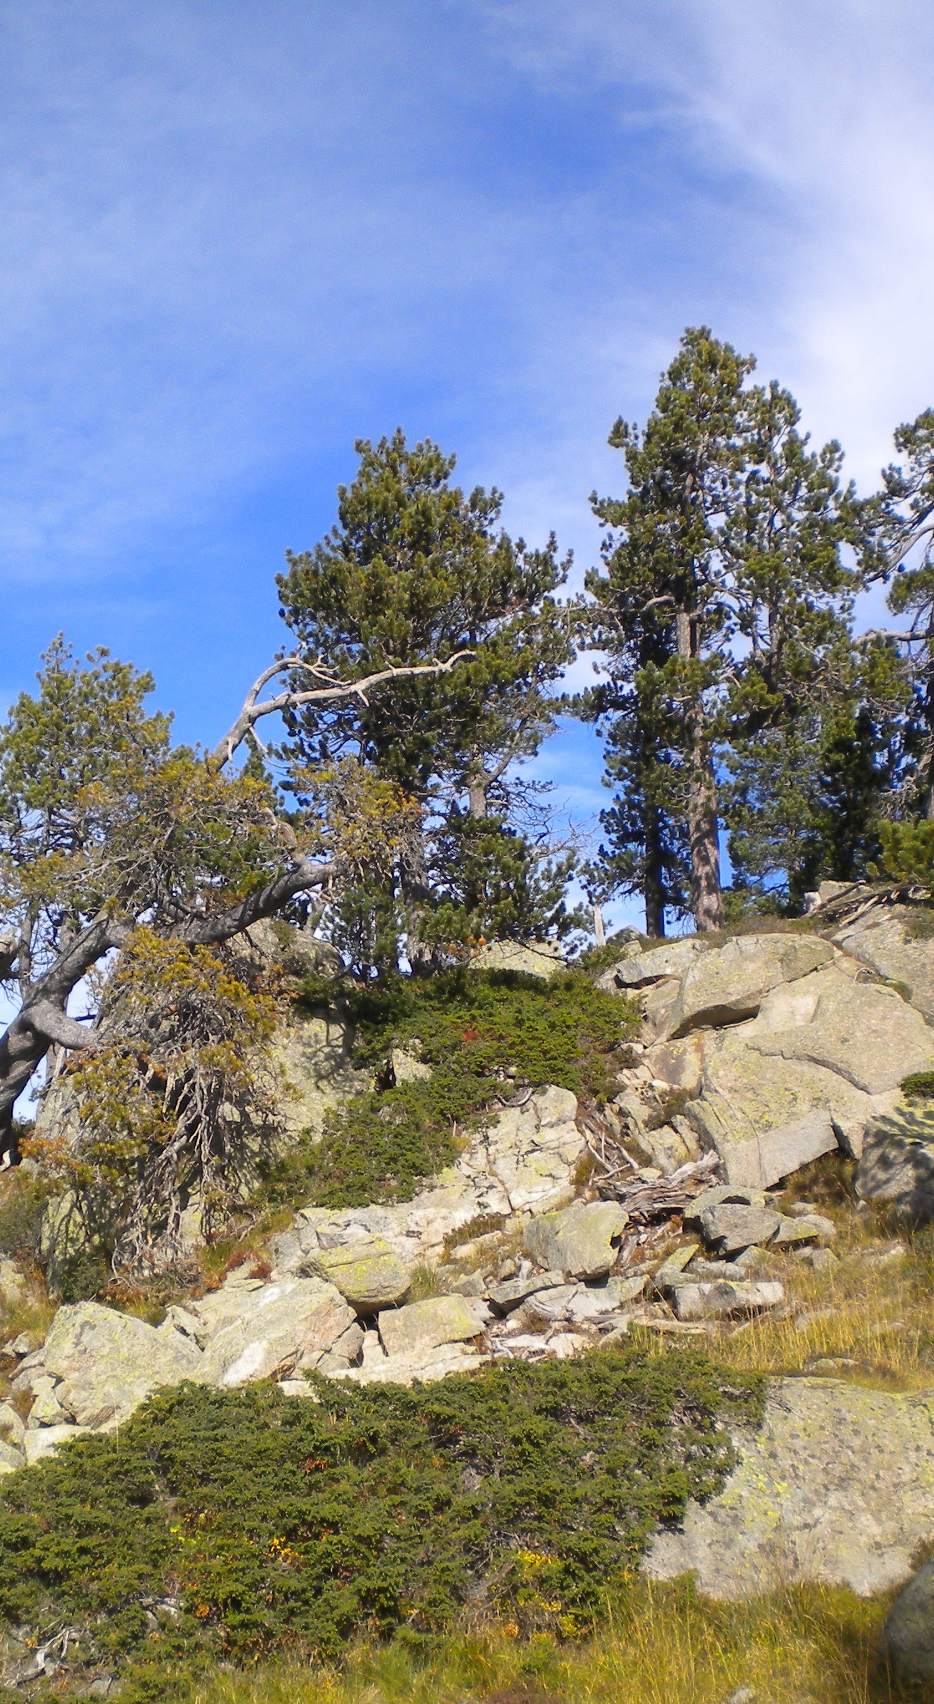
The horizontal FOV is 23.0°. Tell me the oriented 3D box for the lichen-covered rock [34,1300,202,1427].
[{"bbox_3d":[-1.840,2.724,12.300,0.907,0.662,0.750,1,-7,-8],"label":"lichen-covered rock"}]

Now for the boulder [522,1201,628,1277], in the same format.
[{"bbox_3d":[0.626,2.241,13.300,0.605,0.428,0.500,0,-7,3],"label":"boulder"}]

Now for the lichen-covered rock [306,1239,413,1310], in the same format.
[{"bbox_3d":[-0.616,2.423,13.200,0.611,0.389,0.500,0,-7,-3],"label":"lichen-covered rock"}]

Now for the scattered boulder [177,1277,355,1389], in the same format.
[{"bbox_3d":[-1.093,2.623,12.600,0.964,0.579,0.750,1,-7,-5],"label":"scattered boulder"}]

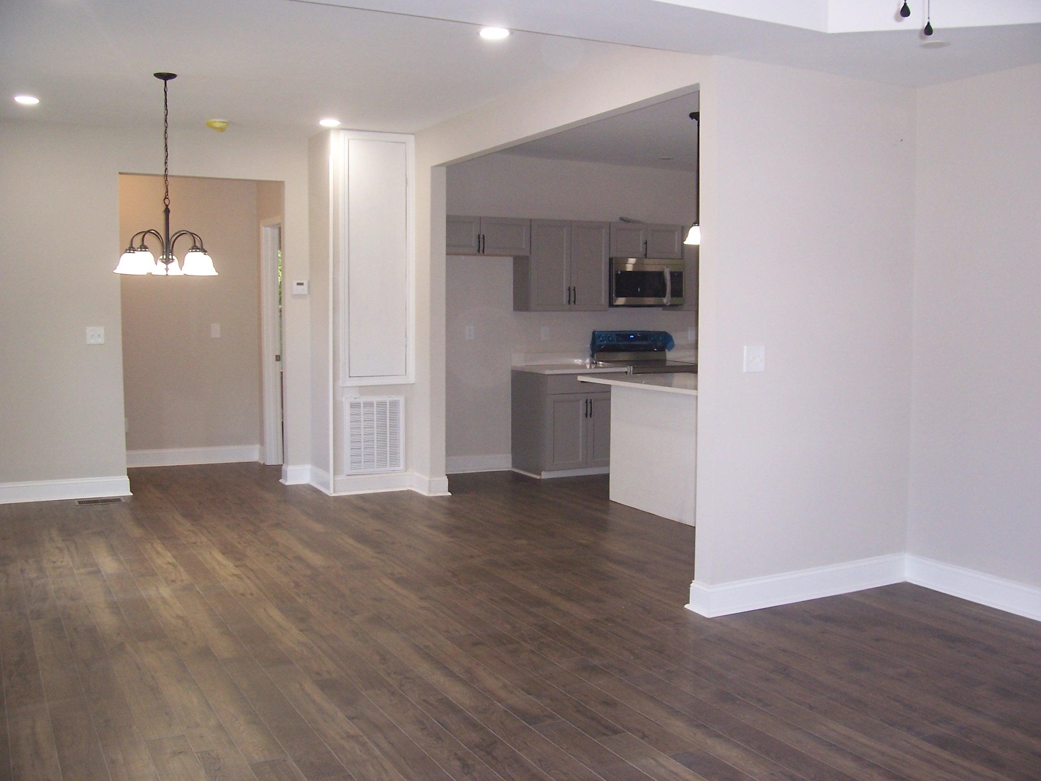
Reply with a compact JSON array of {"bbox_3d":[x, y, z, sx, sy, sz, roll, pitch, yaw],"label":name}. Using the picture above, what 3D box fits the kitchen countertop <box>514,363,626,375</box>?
[{"bbox_3d":[0.415,-0.181,8.733,0.802,0.035,0.644,-2,5,-27],"label":"kitchen countertop"}]

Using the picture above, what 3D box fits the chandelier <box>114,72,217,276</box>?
[{"bbox_3d":[-2.026,-1.236,5.890,0.590,1.131,0.590,-2,5,-29],"label":"chandelier"}]

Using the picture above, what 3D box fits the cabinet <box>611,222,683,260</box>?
[{"bbox_3d":[1.041,-1.322,9.133,0.775,0.309,0.326,-2,5,-29],"label":"cabinet"}]

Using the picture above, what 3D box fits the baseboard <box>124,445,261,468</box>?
[{"bbox_3d":[-2.943,0.594,9.171,1.177,0.144,0.030,-2,5,-25],"label":"baseboard"}]

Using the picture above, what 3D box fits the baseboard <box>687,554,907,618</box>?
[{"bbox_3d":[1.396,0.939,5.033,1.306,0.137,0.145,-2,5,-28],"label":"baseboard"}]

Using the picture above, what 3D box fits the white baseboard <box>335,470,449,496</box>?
[{"bbox_3d":[-0.957,0.711,7.552,0.789,0.133,0.379,-2,5,-29],"label":"white baseboard"}]

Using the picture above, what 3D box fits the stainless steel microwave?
[{"bbox_3d":[1.052,-0.950,9.126,0.757,0.415,0.399,-2,5,-29],"label":"stainless steel microwave"}]

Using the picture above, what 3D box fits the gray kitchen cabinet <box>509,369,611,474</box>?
[{"bbox_3d":[0.408,0.268,8.769,0.785,0.867,0.639,-2,5,-27],"label":"gray kitchen cabinet"}]

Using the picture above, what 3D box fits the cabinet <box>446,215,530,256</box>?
[{"bbox_3d":[-0.385,-1.249,8.357,0.905,0.307,0.326,-2,5,-29],"label":"cabinet"}]

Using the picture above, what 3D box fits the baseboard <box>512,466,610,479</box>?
[{"bbox_3d":[0.382,0.650,8.791,0.791,0.085,0.552,-2,5,-29],"label":"baseboard"}]

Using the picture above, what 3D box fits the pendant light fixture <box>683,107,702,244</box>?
[{"bbox_3d":[1.211,-1.433,6.970,0.200,0.867,0.200,-2,5,-29],"label":"pendant light fixture"}]

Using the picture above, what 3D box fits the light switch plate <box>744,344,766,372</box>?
[{"bbox_3d":[1.081,-0.145,4.716,0.123,0.123,0.012,-2,5,-28],"label":"light switch plate"}]

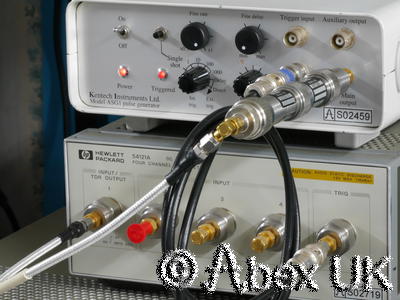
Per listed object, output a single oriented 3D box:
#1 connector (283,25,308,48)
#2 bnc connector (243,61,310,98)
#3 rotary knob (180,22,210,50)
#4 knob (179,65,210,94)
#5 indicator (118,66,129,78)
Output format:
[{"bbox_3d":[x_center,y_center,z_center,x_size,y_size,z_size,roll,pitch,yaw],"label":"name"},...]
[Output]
[{"bbox_3d":[0.055,-0.065,1.131,0.011,0.011,0.013,5,15,24],"label":"connector"},{"bbox_3d":[0.045,-0.037,1.118,0.014,0.014,0.074,5,14,23],"label":"bnc connector"},{"bbox_3d":[-0.003,-0.068,1.159,0.015,0.015,0.009,5,15,24],"label":"rotary knob"},{"bbox_3d":[-0.003,-0.042,1.175,0.015,0.015,0.015,5,14,23],"label":"knob"},{"bbox_3d":[-0.047,-0.048,1.200,0.006,0.006,0.004,5,14,23],"label":"indicator"}]

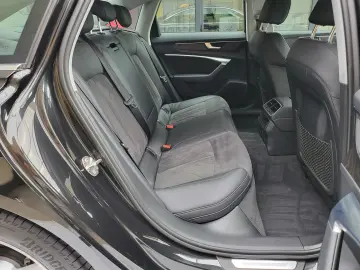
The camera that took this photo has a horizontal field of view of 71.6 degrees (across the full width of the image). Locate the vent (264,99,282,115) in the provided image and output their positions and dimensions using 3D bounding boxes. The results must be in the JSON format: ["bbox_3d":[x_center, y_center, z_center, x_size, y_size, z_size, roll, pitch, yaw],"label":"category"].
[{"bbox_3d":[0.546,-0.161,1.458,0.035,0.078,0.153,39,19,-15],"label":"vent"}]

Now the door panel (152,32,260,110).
[{"bbox_3d":[0.213,-0.502,2.097,0.880,0.645,0.130,0,24,0],"label":"door panel"}]

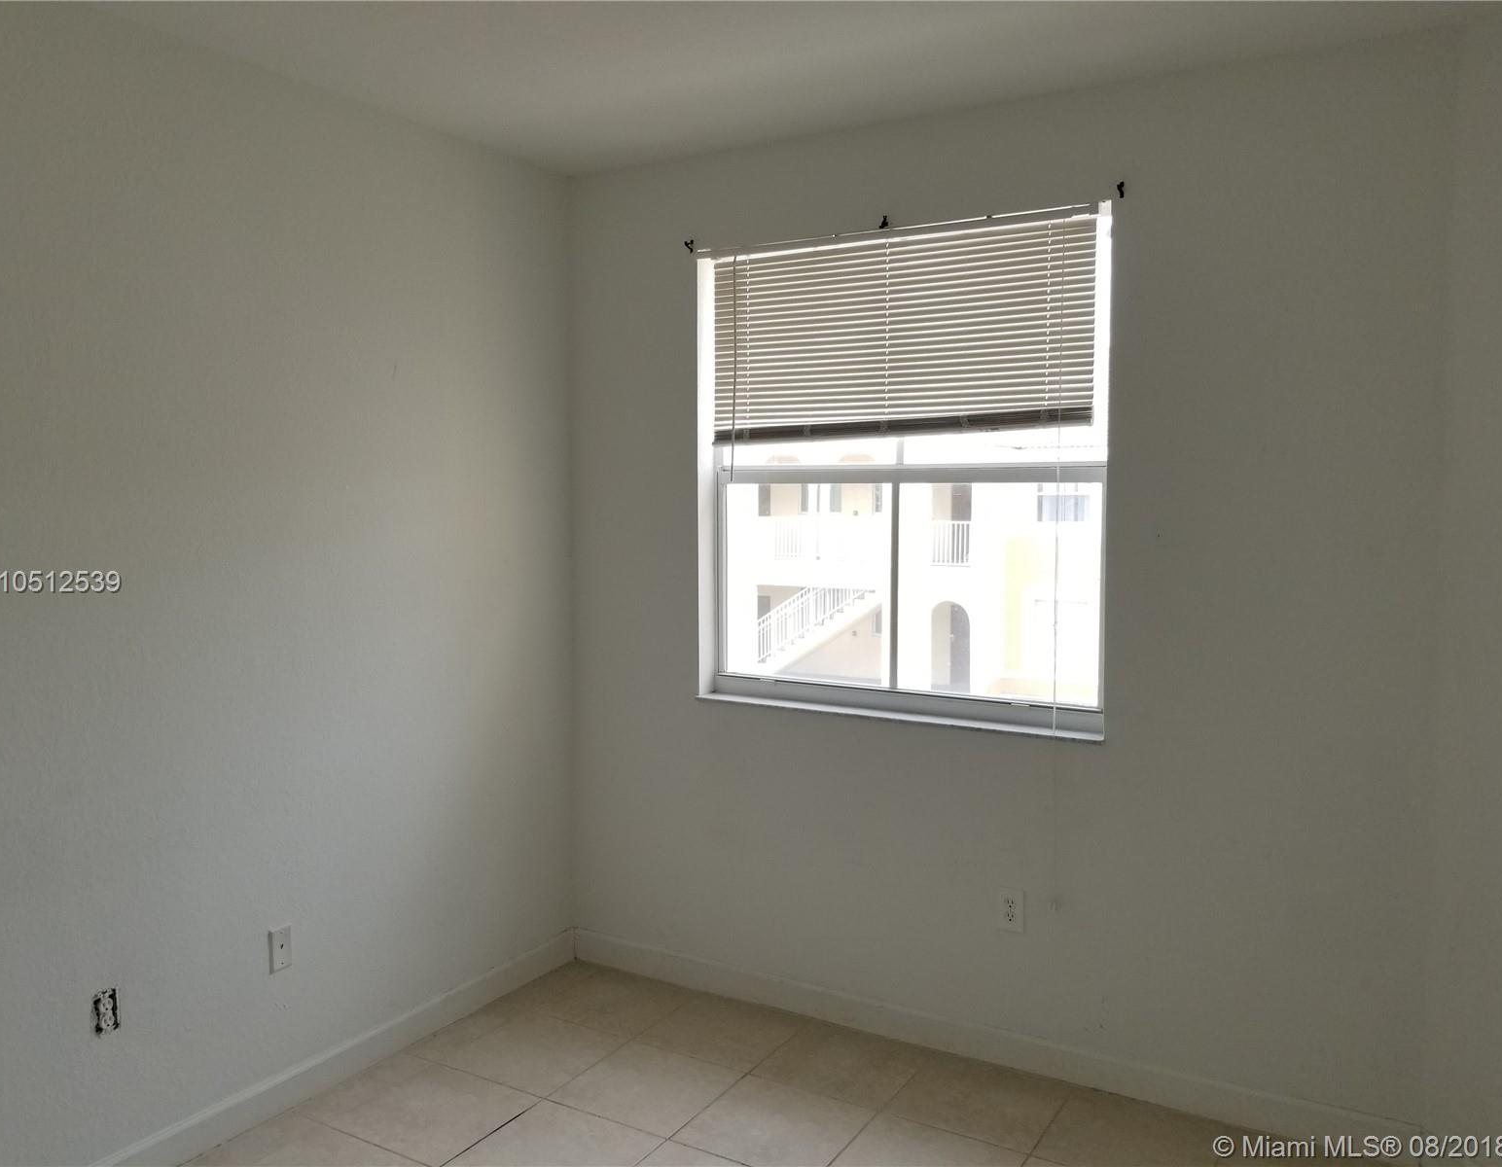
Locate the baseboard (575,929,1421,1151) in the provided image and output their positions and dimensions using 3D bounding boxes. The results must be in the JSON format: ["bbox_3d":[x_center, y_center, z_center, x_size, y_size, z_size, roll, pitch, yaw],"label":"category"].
[{"bbox_3d":[0.501,1.322,3.489,2.612,0.108,0.015,2,5,31],"label":"baseboard"}]

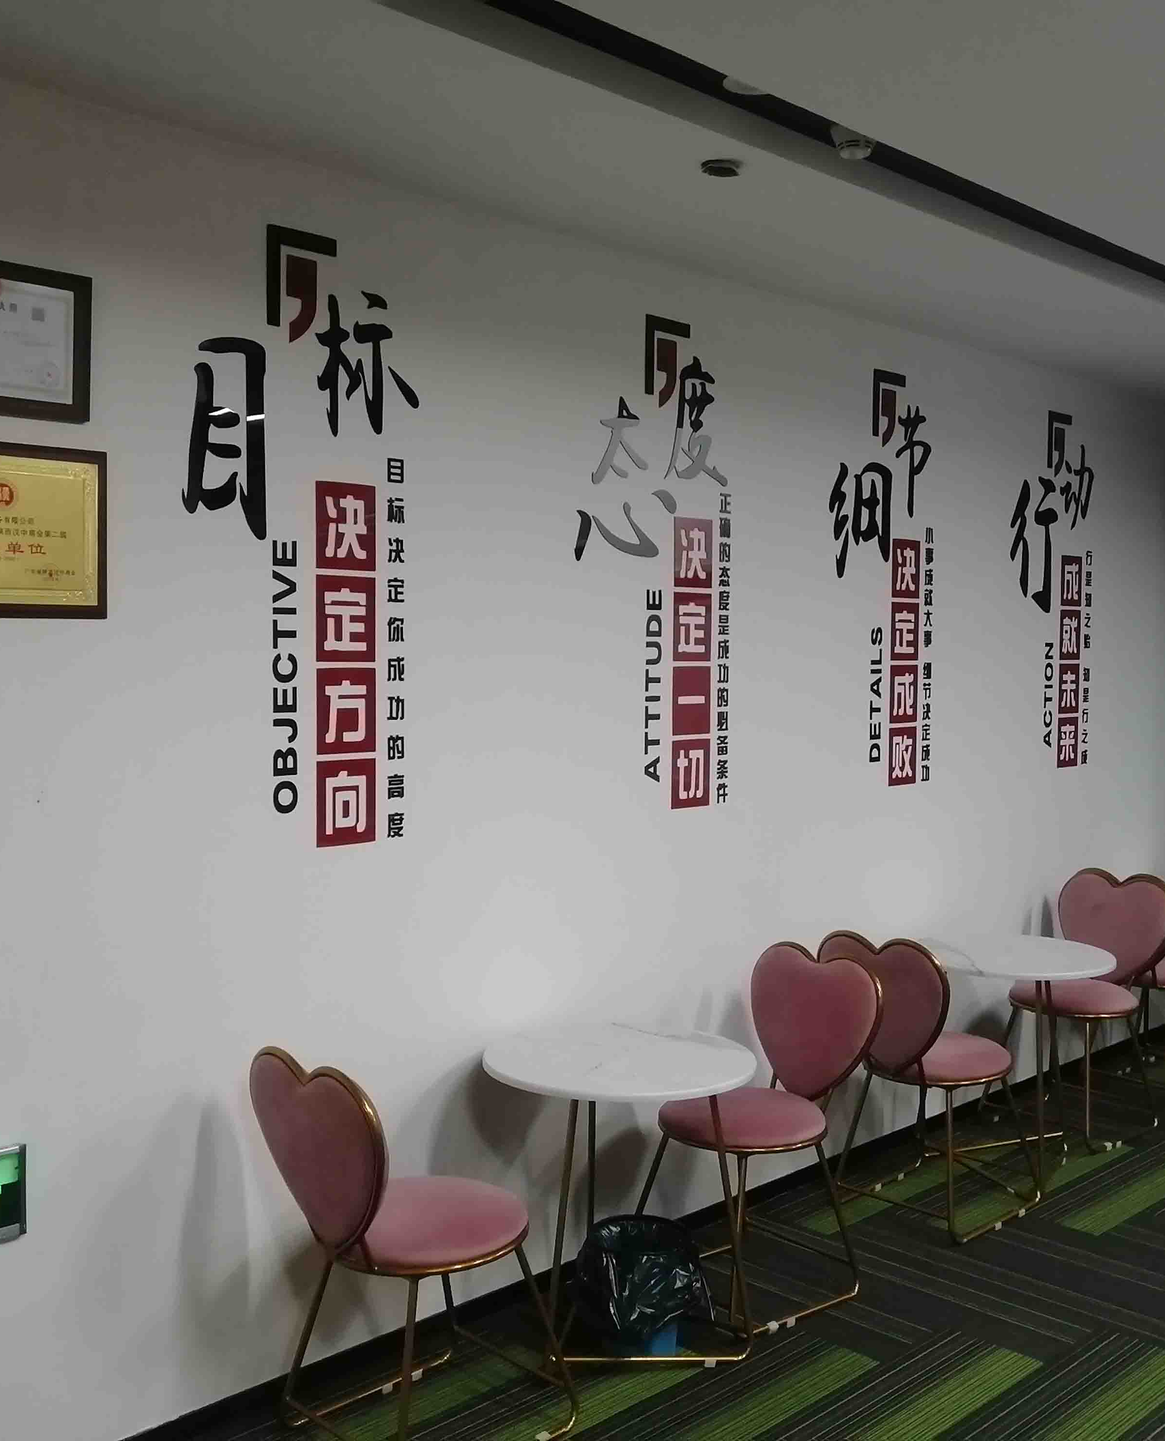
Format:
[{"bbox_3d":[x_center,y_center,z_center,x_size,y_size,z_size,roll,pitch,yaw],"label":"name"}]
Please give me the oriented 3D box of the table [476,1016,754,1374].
[{"bbox_3d":[0.075,1.060,3.156,0.600,0.661,0.600,0,3,0],"label":"table"}]

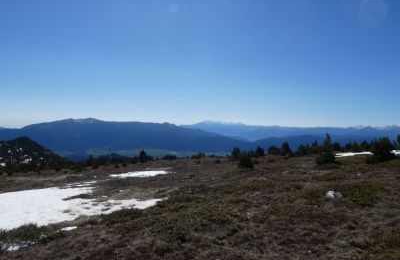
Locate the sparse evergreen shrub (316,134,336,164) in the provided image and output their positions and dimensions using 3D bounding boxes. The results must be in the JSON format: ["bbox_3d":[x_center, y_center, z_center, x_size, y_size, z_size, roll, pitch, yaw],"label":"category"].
[{"bbox_3d":[10.016,1.527,22.000,1.550,2.420,1.470,0,0,0],"label":"sparse evergreen shrub"}]

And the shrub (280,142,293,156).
[{"bbox_3d":[11.262,2.519,36.000,1.360,1.790,1.290,0,0,0],"label":"shrub"}]

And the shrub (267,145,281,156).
[{"bbox_3d":[9.639,2.694,36.000,1.750,1.360,1.660,0,0,0],"label":"shrub"}]

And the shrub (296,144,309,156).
[{"bbox_3d":[13.242,2.661,36.000,1.430,1.560,1.360,0,0,0],"label":"shrub"}]

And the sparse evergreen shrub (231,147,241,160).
[{"bbox_3d":[3.660,2.398,28.000,0.960,1.260,0.910,0,0,0],"label":"sparse evergreen shrub"}]

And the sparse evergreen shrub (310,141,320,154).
[{"bbox_3d":[16.661,2.560,40.000,1.300,1.950,1.230,0,0,0],"label":"sparse evergreen shrub"}]

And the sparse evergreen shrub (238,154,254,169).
[{"bbox_3d":[3.179,2.175,19.000,1.040,0.920,0.990,0,0,0],"label":"sparse evergreen shrub"}]

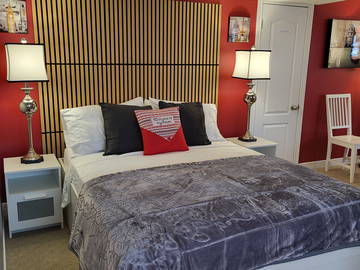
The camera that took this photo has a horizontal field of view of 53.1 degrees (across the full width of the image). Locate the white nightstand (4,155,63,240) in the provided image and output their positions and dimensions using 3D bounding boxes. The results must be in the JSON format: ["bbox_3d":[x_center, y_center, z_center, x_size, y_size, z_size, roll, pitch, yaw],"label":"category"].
[{"bbox_3d":[-1.212,0.485,2.998,0.391,0.532,0.411,-5,14,-25],"label":"white nightstand"}]

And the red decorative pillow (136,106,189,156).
[{"bbox_3d":[-0.153,-0.039,3.237,0.436,0.421,0.140,-5,-17,-25],"label":"red decorative pillow"}]

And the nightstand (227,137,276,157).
[{"bbox_3d":[0.756,0.327,3.908,0.391,0.532,0.411,-5,14,-25],"label":"nightstand"}]

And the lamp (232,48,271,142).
[{"bbox_3d":[0.738,-0.417,3.764,0.281,0.983,0.281,-5,14,-25],"label":"lamp"}]

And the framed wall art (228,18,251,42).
[{"bbox_3d":[0.624,-1.102,3.794,0.254,0.254,0.032,-5,14,-25],"label":"framed wall art"}]

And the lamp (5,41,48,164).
[{"bbox_3d":[-1.195,-0.260,2.860,0.281,0.983,0.281,-5,14,-25],"label":"lamp"}]

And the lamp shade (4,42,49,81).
[{"bbox_3d":[-1.189,-0.560,2.795,0.281,0.281,0.281,-5,14,-25],"label":"lamp shade"}]

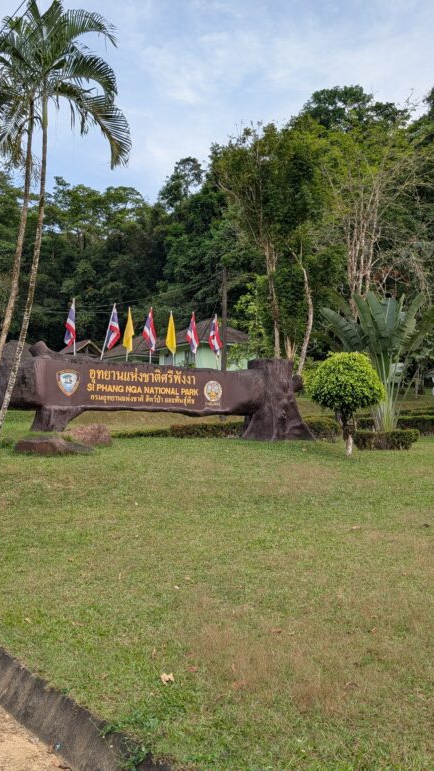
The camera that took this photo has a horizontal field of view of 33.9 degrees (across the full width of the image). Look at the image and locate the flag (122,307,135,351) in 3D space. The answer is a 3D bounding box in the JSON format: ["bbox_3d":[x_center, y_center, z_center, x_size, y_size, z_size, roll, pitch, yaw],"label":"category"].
[{"bbox_3d":[-1.977,-1.268,15.937,0.300,1.017,0.170,3,-5,-33],"label":"flag"}]

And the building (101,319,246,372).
[{"bbox_3d":[-3.235,-2.983,57.177,8.000,4.856,9.500,4,-5,-40],"label":"building"}]

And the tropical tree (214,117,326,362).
[{"bbox_3d":[2.684,-6.781,38.561,5.700,15.421,5.200,0,-4,0],"label":"tropical tree"}]

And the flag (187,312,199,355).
[{"bbox_3d":[-0.582,-1.287,17.600,0.300,1.030,0.200,2,-4,-32],"label":"flag"}]

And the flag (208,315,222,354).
[{"bbox_3d":[-0.058,-1.225,17.236,0.320,1.002,0.170,3,-5,-33],"label":"flag"}]

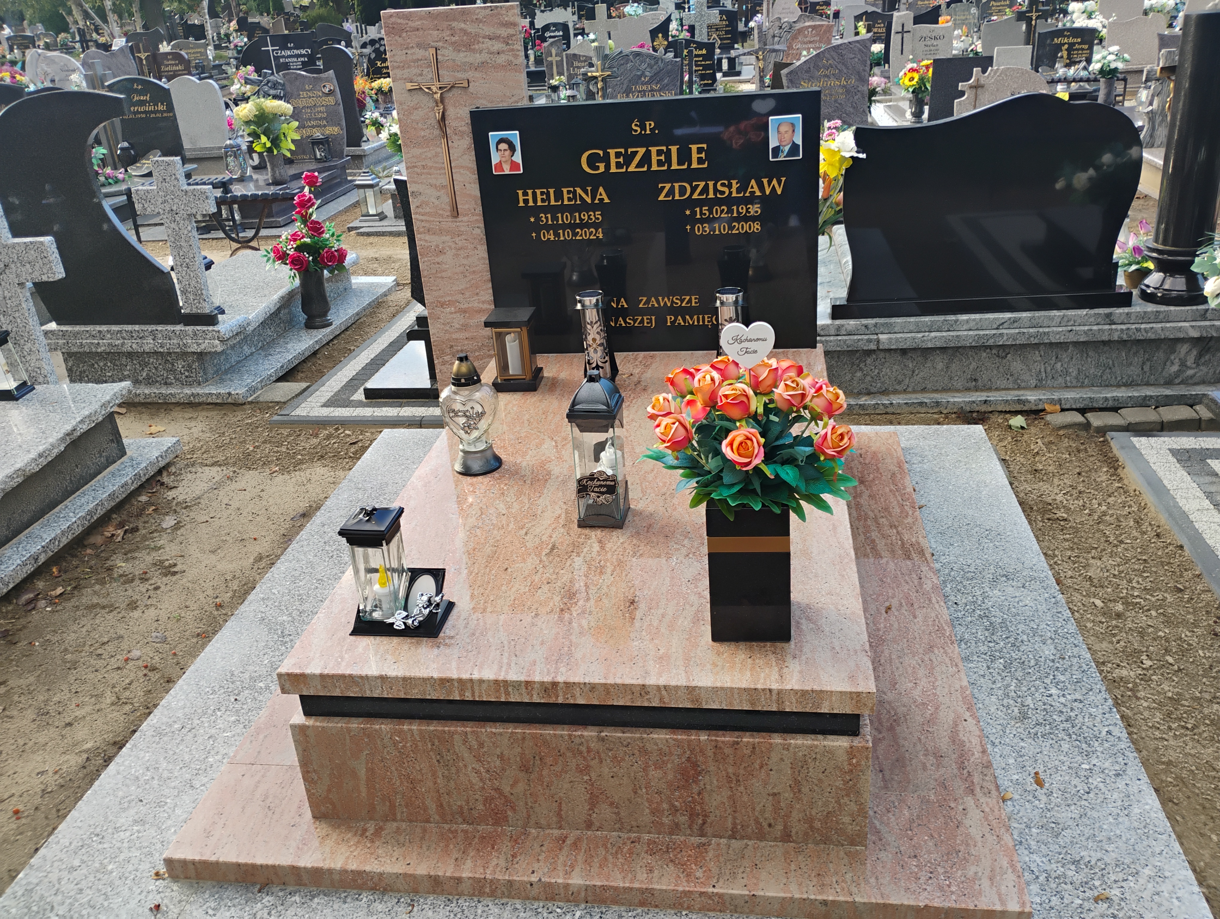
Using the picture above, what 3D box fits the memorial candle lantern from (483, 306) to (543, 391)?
[{"bbox_3d":[-0.272,-0.321,2.873,0.133,0.210,0.133,1,26,12],"label":"memorial candle lantern"}]

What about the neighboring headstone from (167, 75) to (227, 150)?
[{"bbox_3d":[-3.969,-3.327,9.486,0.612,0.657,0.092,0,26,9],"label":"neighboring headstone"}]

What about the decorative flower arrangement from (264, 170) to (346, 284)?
[{"bbox_3d":[-1.450,-1.125,4.749,0.387,0.479,0.347,0,26,9],"label":"decorative flower arrangement"}]

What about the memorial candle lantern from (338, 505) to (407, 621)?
[{"bbox_3d":[-0.429,0.186,1.826,0.092,0.229,0.094,0,26,9],"label":"memorial candle lantern"}]

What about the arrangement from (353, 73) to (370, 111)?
[{"bbox_3d":[-3.132,-4.614,12.451,0.296,0.449,0.285,0,26,9],"label":"arrangement"}]

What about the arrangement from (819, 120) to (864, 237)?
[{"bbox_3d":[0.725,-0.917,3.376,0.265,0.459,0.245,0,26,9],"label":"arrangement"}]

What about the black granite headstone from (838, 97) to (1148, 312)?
[{"bbox_3d":[1.322,-0.886,3.479,1.050,0.745,0.095,-2,26,6],"label":"black granite headstone"}]

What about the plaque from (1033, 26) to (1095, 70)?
[{"bbox_3d":[4.390,-3.969,9.581,0.561,0.411,0.112,-1,26,7],"label":"plaque"}]

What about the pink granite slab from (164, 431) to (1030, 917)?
[{"bbox_3d":[0.058,0.357,2.609,1.569,0.051,1.895,0,26,9],"label":"pink granite slab"}]

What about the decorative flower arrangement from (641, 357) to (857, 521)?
[{"bbox_3d":[0.233,-0.042,1.611,0.342,0.250,0.306,0,26,9],"label":"decorative flower arrangement"}]

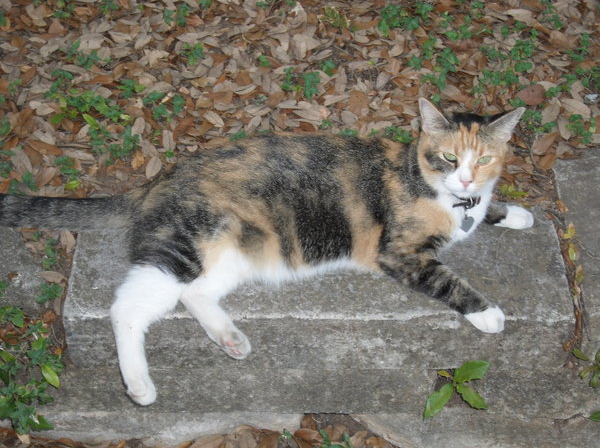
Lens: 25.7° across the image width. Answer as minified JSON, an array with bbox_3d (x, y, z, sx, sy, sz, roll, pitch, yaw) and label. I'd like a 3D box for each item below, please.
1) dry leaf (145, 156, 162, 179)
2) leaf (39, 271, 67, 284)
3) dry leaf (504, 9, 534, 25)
[{"bbox_3d":[-0.195,-0.075,1.751,0.018,0.010,0.037,10,42,11],"label":"dry leaf"},{"bbox_3d":[-0.303,0.065,1.617,0.035,0.010,0.015,17,44,18],"label":"leaf"},{"bbox_3d":[0.349,-0.329,2.070,0.046,0.010,0.036,28,48,29],"label":"dry leaf"}]

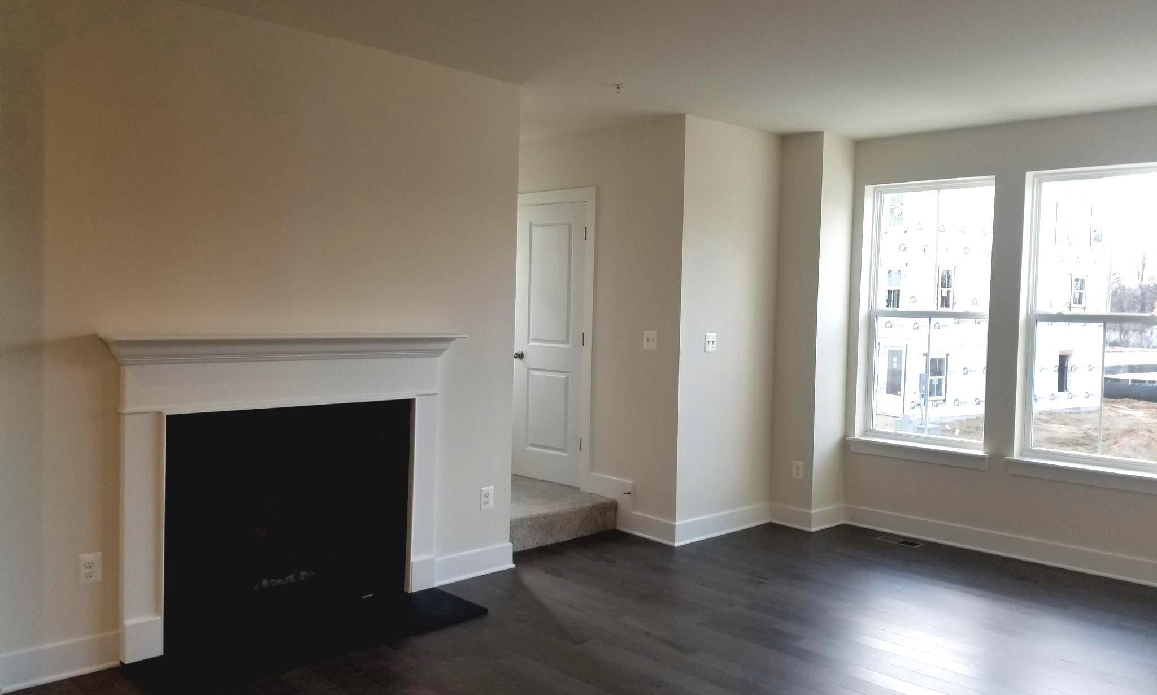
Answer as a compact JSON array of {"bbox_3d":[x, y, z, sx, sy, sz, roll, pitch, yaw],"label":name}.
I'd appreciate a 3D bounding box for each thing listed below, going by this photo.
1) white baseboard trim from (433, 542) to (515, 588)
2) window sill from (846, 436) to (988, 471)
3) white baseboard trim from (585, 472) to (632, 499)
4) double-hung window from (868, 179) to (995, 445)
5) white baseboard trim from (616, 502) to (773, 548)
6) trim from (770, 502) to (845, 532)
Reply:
[{"bbox_3d":[-0.562,1.195,4.811,0.547,0.141,0.020,-1,3,-43],"label":"white baseboard trim"},{"bbox_3d":[2.277,0.706,5.850,0.120,0.094,0.973,-1,3,-43],"label":"window sill"},{"bbox_3d":[0.222,0.956,5.936,0.020,0.147,0.412,-1,3,-43],"label":"white baseboard trim"},{"bbox_3d":[2.374,-0.222,5.859,0.100,1.757,0.886,-1,3,-43],"label":"double-hung window"},{"bbox_3d":[0.807,1.173,6.048,1.029,0.140,0.556,-1,3,-43],"label":"white baseboard trim"},{"bbox_3d":[1.632,1.184,6.186,0.384,0.140,0.375,-1,3,-43],"label":"trim"}]

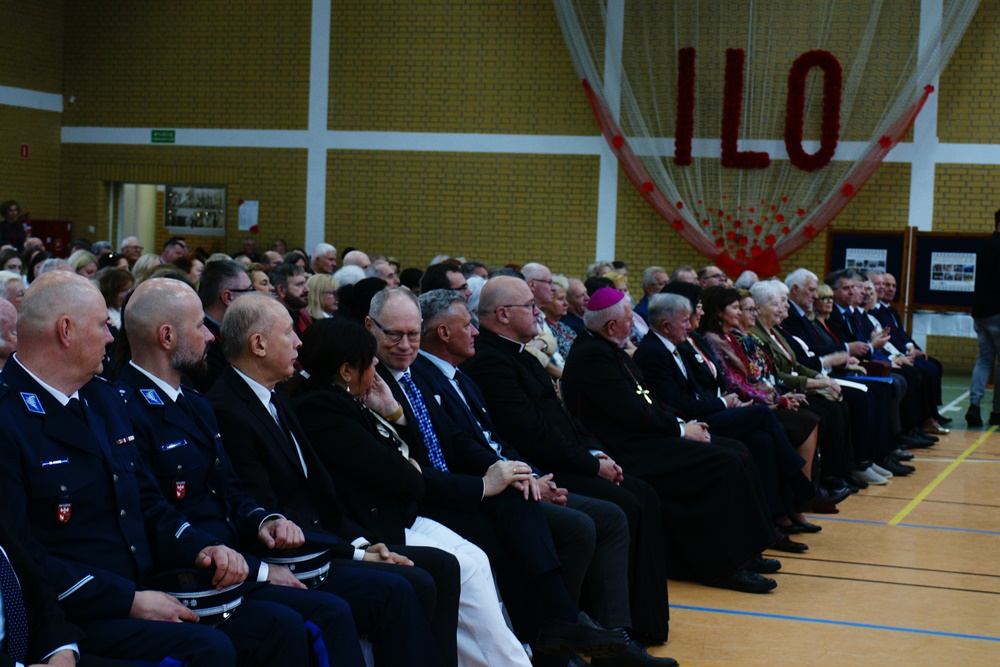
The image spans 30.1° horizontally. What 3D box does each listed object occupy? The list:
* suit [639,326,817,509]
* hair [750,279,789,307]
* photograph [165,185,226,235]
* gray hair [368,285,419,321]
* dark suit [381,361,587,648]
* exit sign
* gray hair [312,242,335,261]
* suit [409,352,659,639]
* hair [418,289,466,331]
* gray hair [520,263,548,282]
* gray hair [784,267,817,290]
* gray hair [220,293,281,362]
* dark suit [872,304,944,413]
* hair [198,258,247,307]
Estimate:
[{"bbox_3d":[1.085,0.462,9.270,0.860,0.960,0.520,3,3,19],"label":"suit"},{"bbox_3d":[1.515,-0.231,10.500,0.190,0.165,0.180,4,3,38],"label":"hair"},{"bbox_3d":[-5.235,-2.115,32.000,1.200,0.900,0.120,3,3,19],"label":"photograph"},{"bbox_3d":[-0.353,-0.086,6.120,0.165,0.140,0.190,1,10,-12],"label":"gray hair"},{"bbox_3d":[-0.095,0.593,6.062,0.780,0.980,0.530,4,3,29],"label":"dark suit"},{"bbox_3d":[-4.806,-2.800,26.602,0.380,0.178,0.020,3,3,19],"label":"exit sign"},{"bbox_3d":[-1.371,-0.631,14.500,0.165,0.155,0.160,3,3,20],"label":"gray hair"},{"bbox_3d":[0.067,0.568,6.503,0.810,0.980,0.530,3,3,19],"label":"suit"},{"bbox_3d":[-0.195,-0.080,6.300,0.150,0.150,0.165,3,3,10],"label":"hair"},{"bbox_3d":[0.195,-0.329,10.200,0.135,0.130,0.155,3,3,20],"label":"gray hair"},{"bbox_3d":[1.811,-0.322,11.200,0.160,0.145,0.165,4,3,28],"label":"gray hair"},{"bbox_3d":[-0.670,-0.019,5.000,0.155,0.185,0.160,2,2,0],"label":"gray hair"},{"bbox_3d":[3.595,0.218,16.567,0.720,0.950,0.520,3,3,19],"label":"dark suit"},{"bbox_3d":[-1.014,-0.184,6.800,0.165,0.175,0.160,2,2,-4],"label":"hair"}]

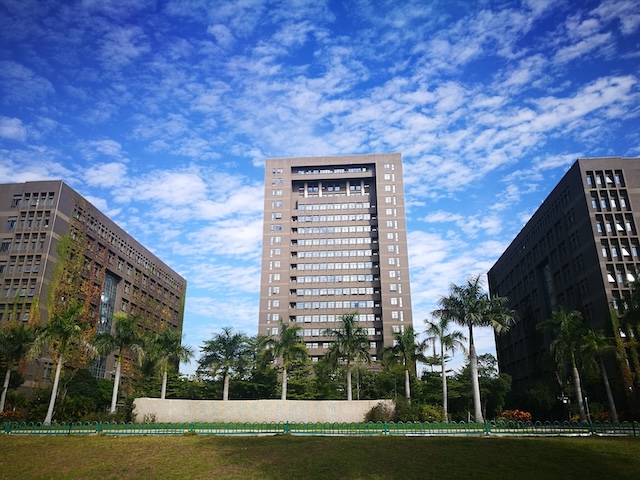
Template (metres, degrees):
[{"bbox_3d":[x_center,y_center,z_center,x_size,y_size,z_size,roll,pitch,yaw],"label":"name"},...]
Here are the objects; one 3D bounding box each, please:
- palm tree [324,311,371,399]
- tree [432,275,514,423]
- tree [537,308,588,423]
[{"bbox_3d":[2.530,11.090,44.980,4.230,9.240,4.140,0,-21,0],"label":"palm tree"},{"bbox_3d":[9.510,6.330,30.210,5.080,8.850,4.980,0,-21,0],"label":"tree"},{"bbox_3d":[17.925,8.937,36.130,3.762,8.223,3.762,0,-20,0],"label":"tree"}]

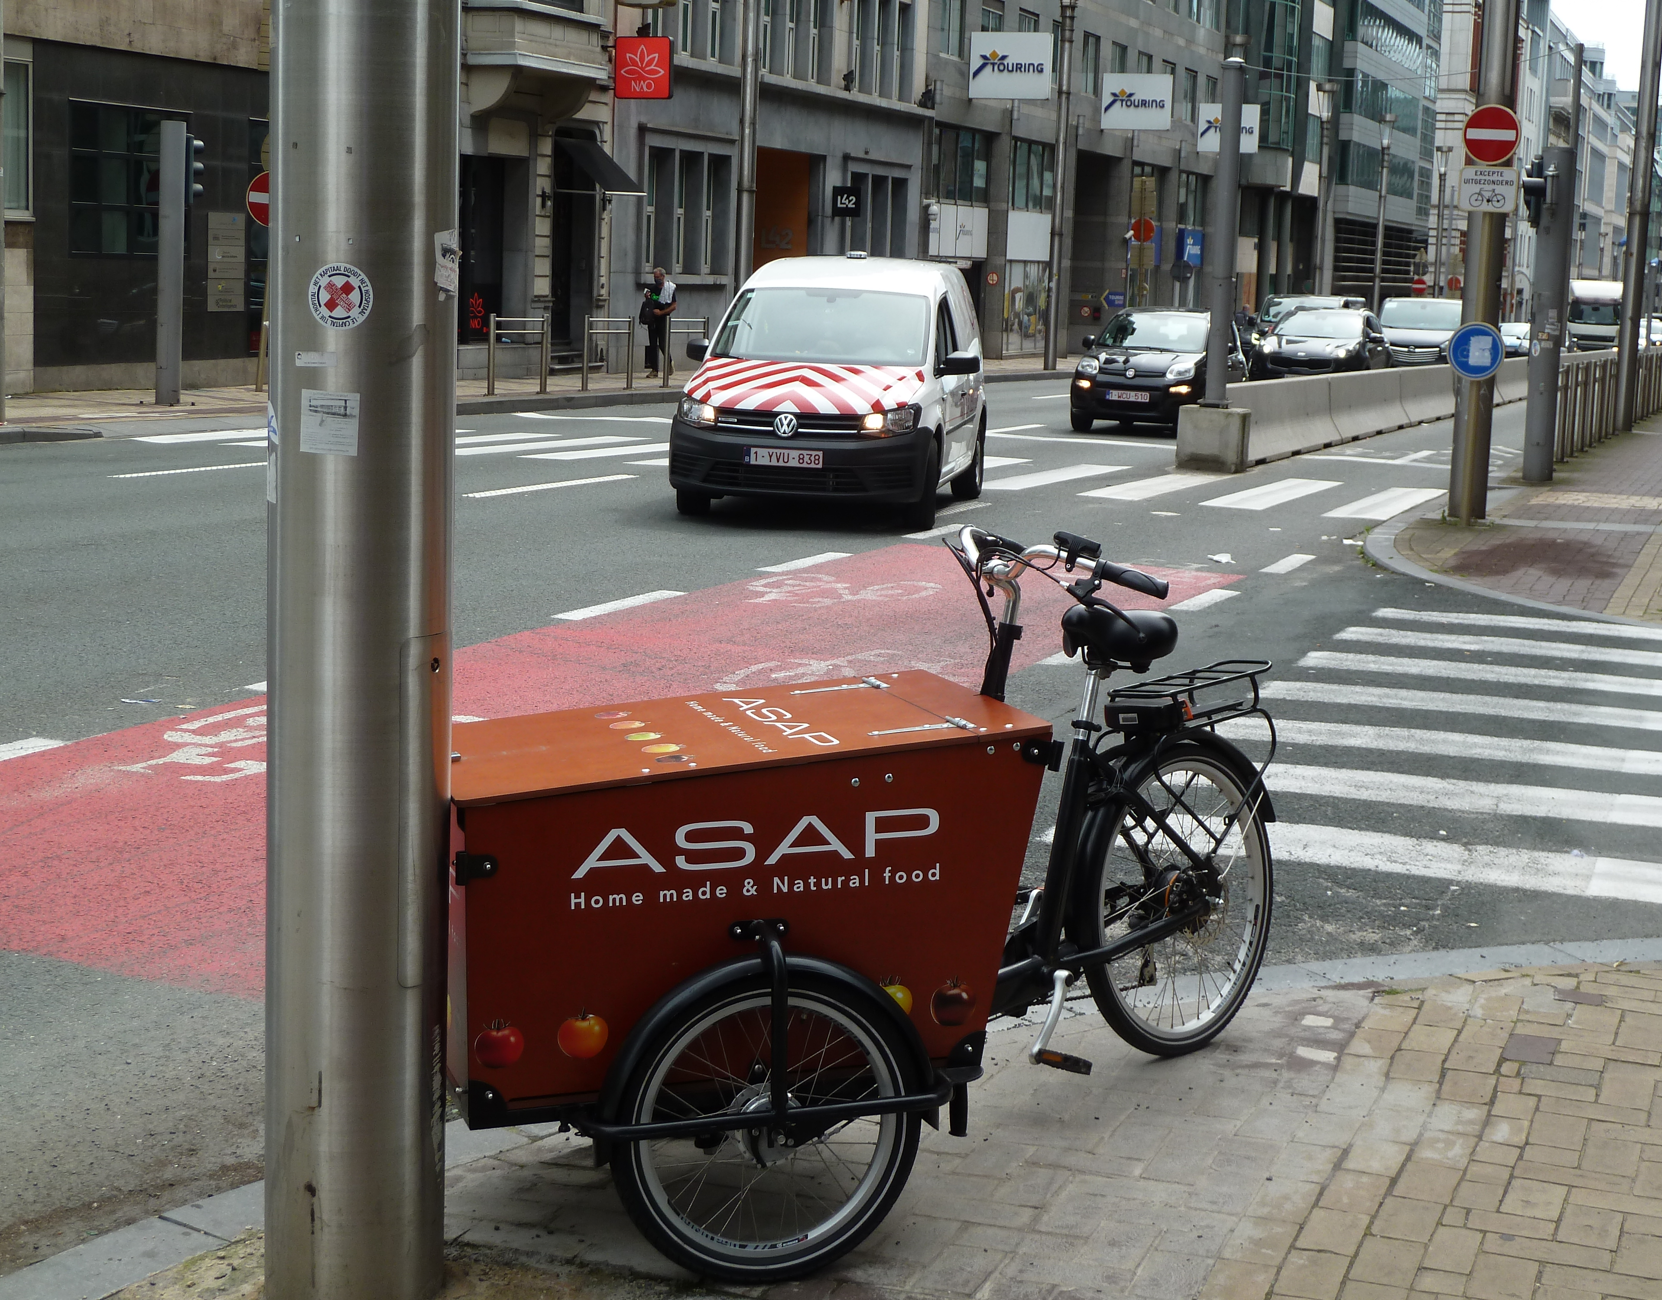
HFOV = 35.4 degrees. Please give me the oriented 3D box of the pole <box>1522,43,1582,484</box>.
[{"bbox_3d":[6.349,-3.392,22.909,0.300,3.820,0.300,5,8,20],"label":"pole"}]

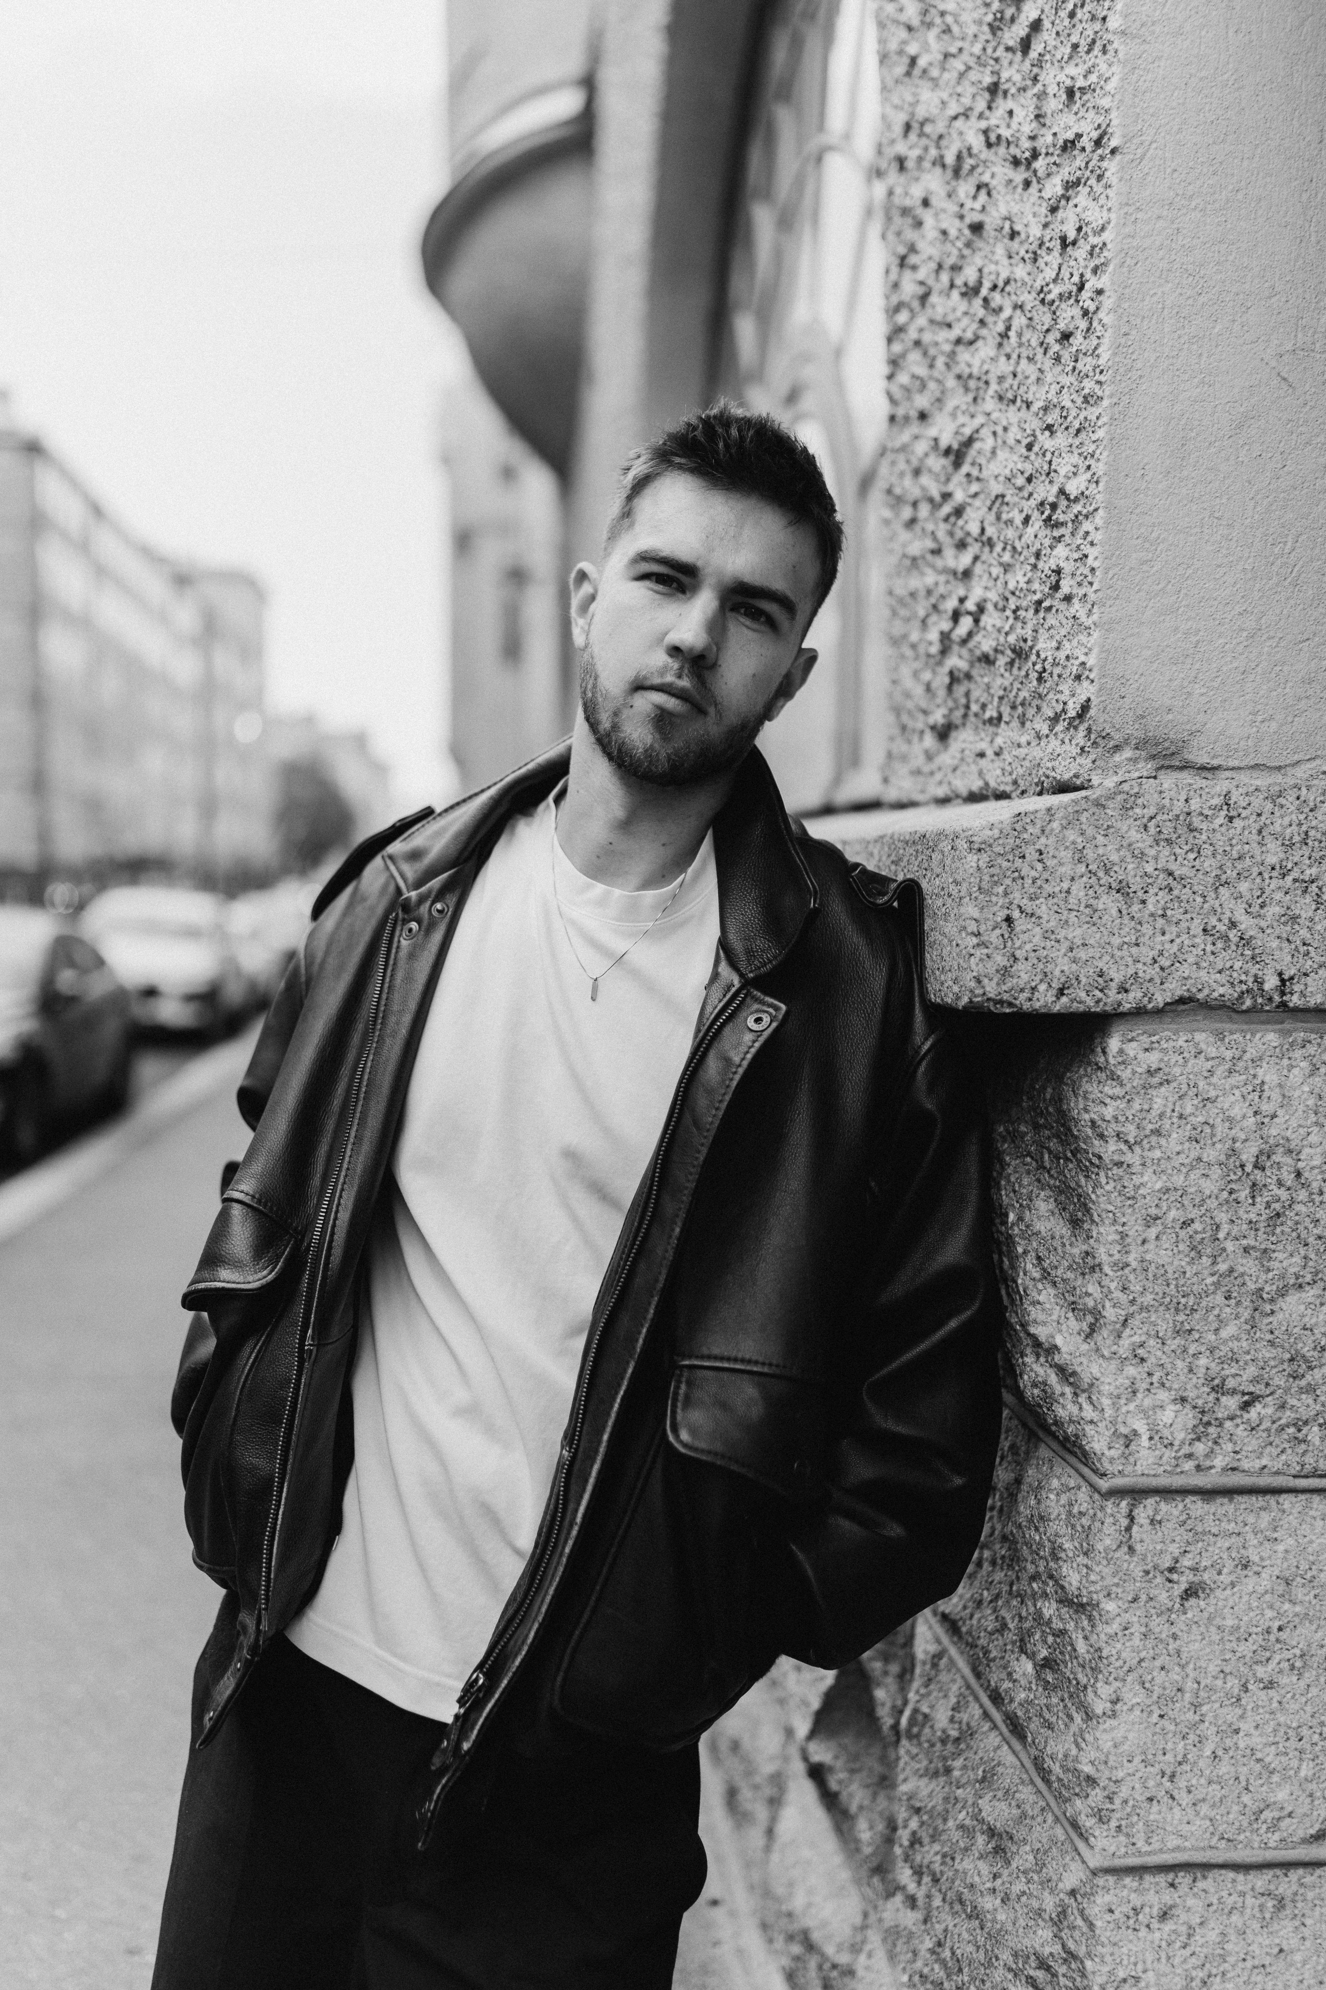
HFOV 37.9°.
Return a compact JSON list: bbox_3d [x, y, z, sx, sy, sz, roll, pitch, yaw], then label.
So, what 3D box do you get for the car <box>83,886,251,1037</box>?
[{"bbox_3d":[-5.074,-0.386,19.600,1.800,1.500,4.400,0,3,-7],"label":"car"}]

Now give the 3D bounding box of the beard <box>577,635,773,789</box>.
[{"bbox_3d":[0.006,-0.188,1.325,0.137,0.092,0.100,20,-1,0],"label":"beard"}]

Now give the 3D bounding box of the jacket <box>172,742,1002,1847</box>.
[{"bbox_3d":[-0.040,0.212,1.400,0.590,0.750,0.320,12,0,8],"label":"jacket"}]

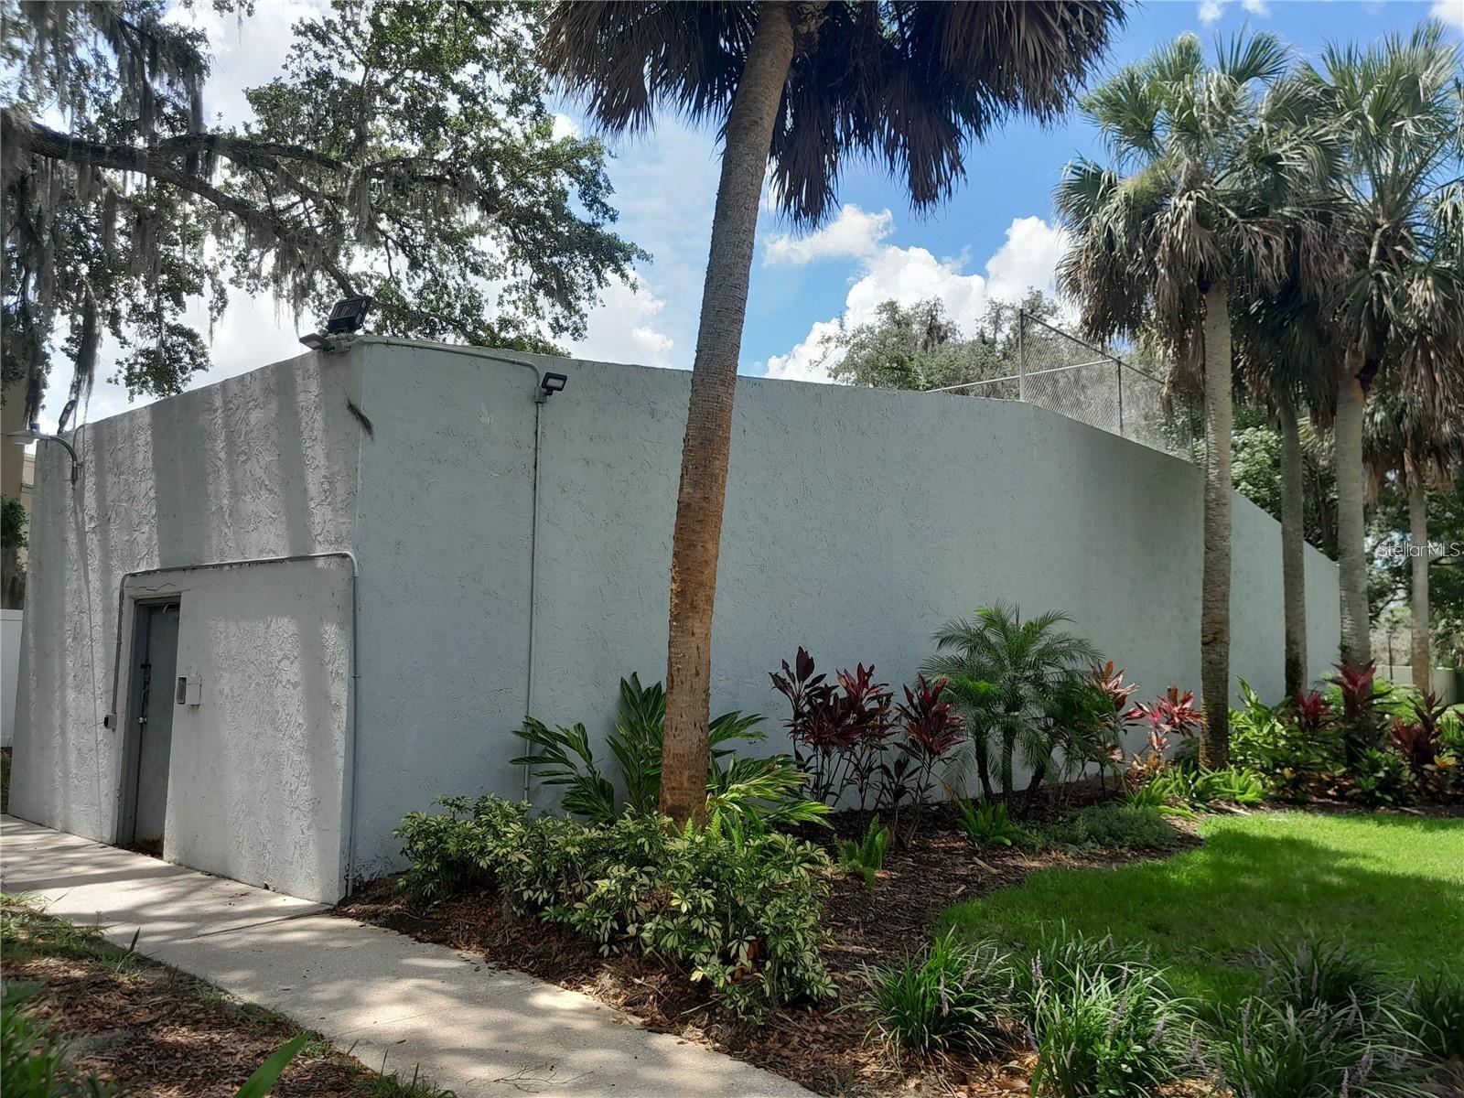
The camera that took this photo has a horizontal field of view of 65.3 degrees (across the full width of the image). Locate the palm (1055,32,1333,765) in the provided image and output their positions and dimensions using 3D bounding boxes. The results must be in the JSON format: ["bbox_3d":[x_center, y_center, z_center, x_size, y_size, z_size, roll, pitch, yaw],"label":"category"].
[{"bbox_3d":[7.422,-2.519,18.274,4.356,12.020,4.138,0,-6,0],"label":"palm"}]

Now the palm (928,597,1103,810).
[{"bbox_3d":[3.411,1.858,13.927,2.064,2.395,1.858,0,-6,0],"label":"palm"}]

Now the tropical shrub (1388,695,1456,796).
[{"bbox_3d":[9.178,2.553,15.159,0.881,1.325,0.881,0,-6,0],"label":"tropical shrub"}]

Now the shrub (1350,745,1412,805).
[{"bbox_3d":[7.996,2.766,14.068,0.733,0.670,0.733,0,-6,0],"label":"shrub"}]

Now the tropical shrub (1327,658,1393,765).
[{"bbox_3d":[8.880,2.446,16.163,0.890,1.735,0.935,0,-6,0],"label":"tropical shrub"}]

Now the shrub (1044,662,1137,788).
[{"bbox_3d":[4.735,2.344,15.080,1.208,1.675,1.087,0,-6,0],"label":"shrub"}]

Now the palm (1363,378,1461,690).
[{"bbox_3d":[16.735,-0.136,27.964,2.738,9.315,2.738,0,-6,0],"label":"palm"}]

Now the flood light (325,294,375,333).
[{"bbox_3d":[-2.823,-1.731,8.452,0.280,0.240,0.120,-3,-32,31],"label":"flood light"}]

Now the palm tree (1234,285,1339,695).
[{"bbox_3d":[11.359,-0.857,23.312,2.550,9.760,2.550,0,-6,0],"label":"palm tree"}]

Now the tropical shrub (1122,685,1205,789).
[{"bbox_3d":[5.750,2.516,15.247,1.115,1.375,1.059,0,-6,0],"label":"tropical shrub"}]

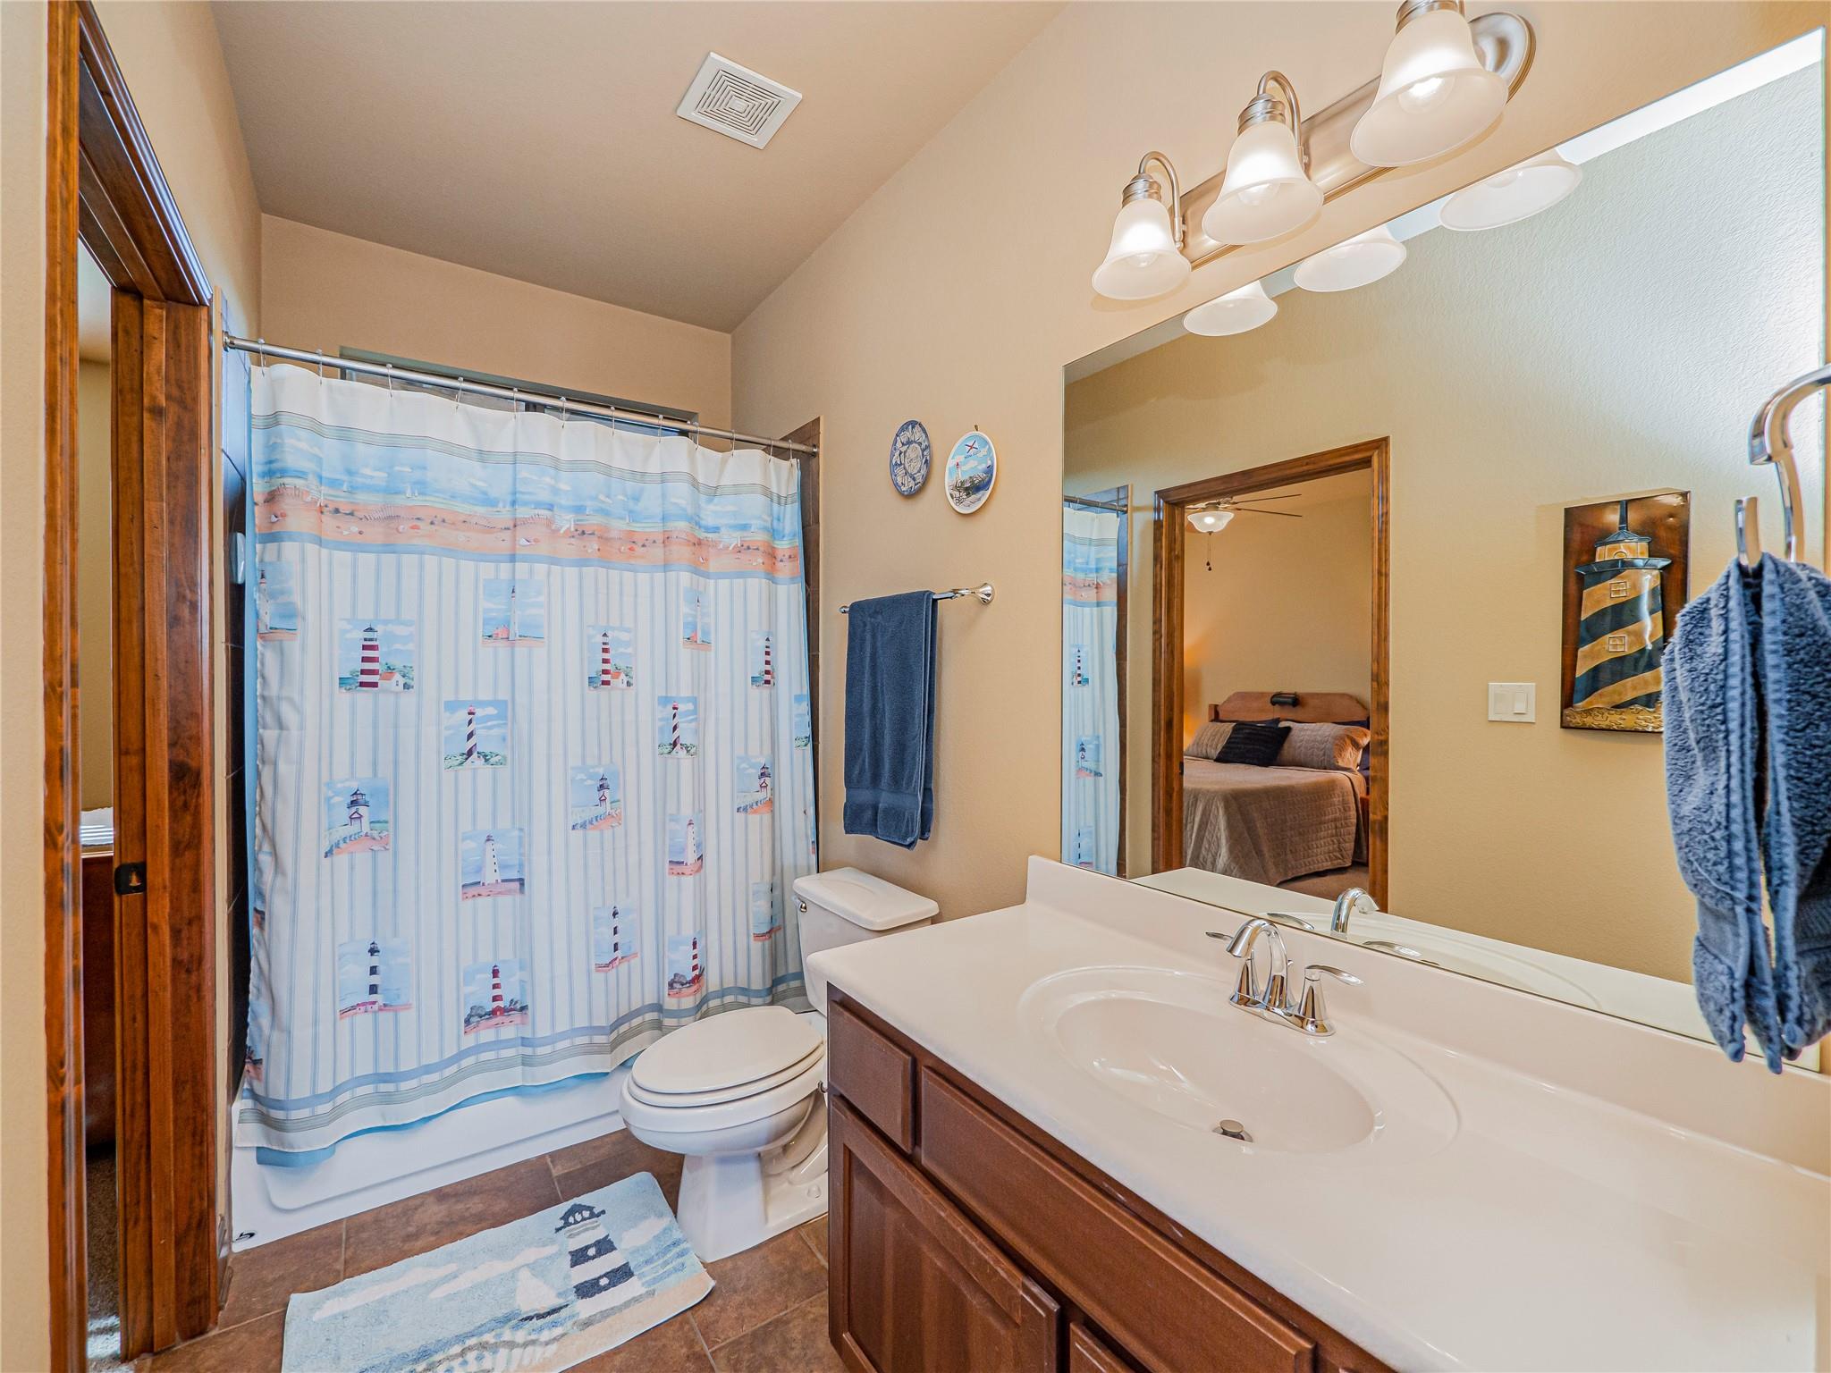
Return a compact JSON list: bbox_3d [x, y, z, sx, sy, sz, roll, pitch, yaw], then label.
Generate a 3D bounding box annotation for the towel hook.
[{"bbox_3d":[0.554,-0.138,0.444,0.170,0.145,0.090,0,1,-36],"label":"towel hook"}]

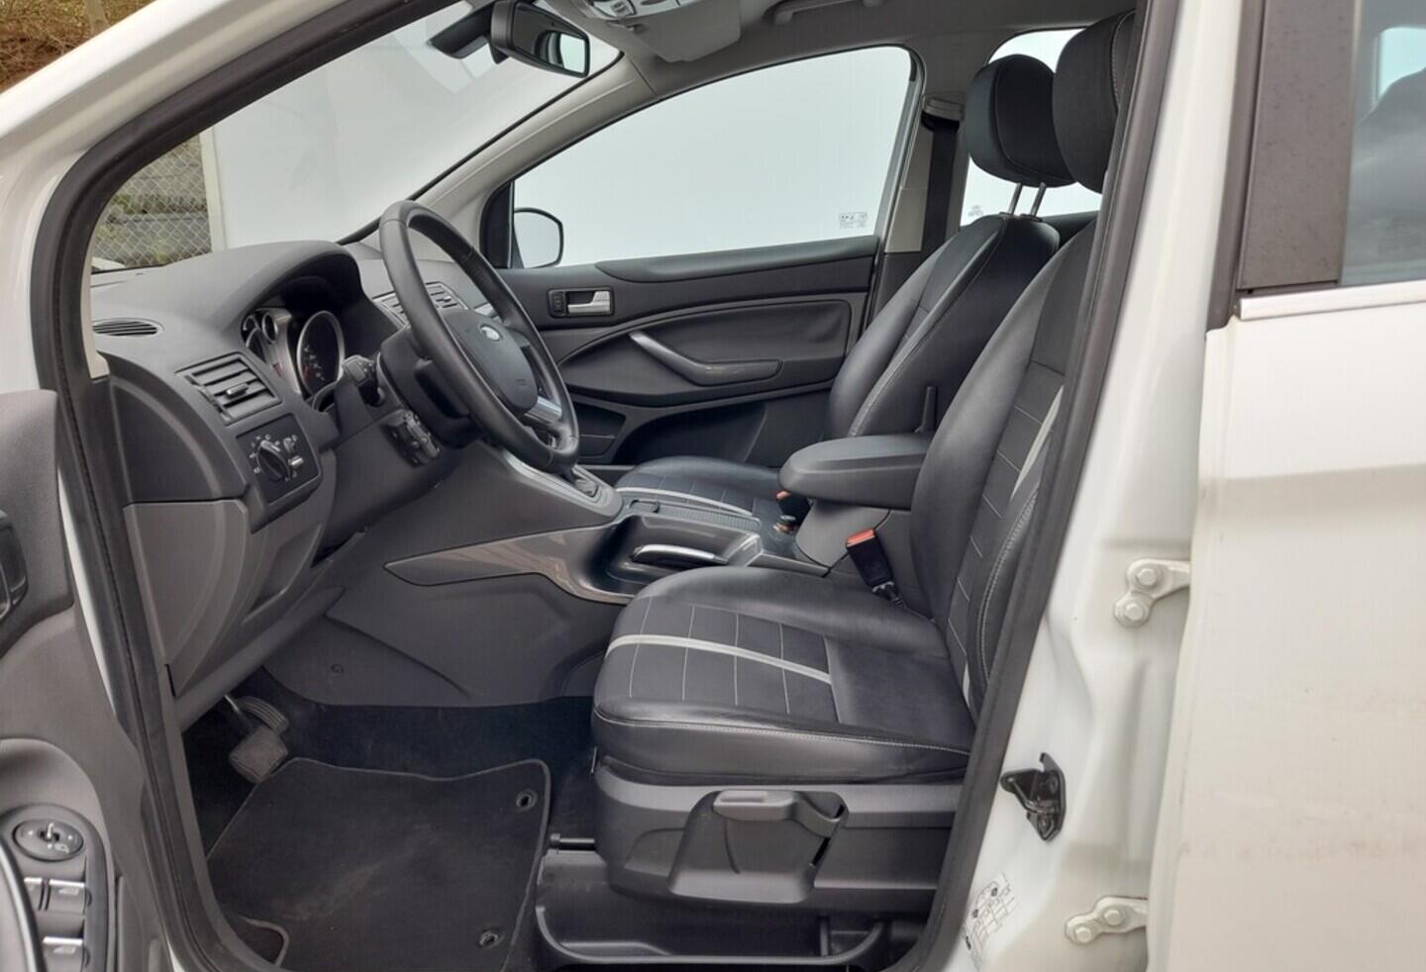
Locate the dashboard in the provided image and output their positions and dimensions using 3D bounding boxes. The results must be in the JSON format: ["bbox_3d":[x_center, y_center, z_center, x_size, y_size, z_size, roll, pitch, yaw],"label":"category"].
[{"bbox_3d":[-0.623,-0.160,1.621,0.550,0.470,1.380,0,15,1],"label":"dashboard"}]

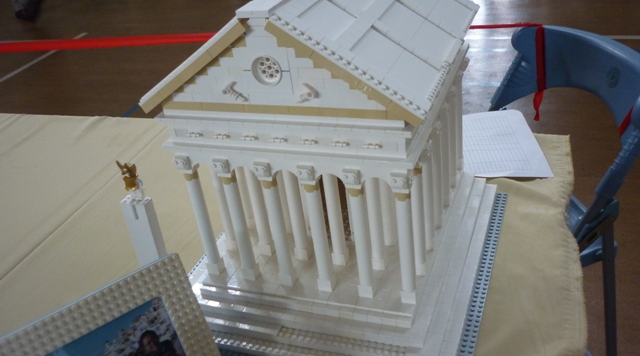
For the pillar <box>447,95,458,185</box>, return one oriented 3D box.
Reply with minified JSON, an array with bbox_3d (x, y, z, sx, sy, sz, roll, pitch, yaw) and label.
[{"bbox_3d":[0.173,-0.052,0.809,0.017,0.140,0.017,4,32,22],"label":"pillar"}]

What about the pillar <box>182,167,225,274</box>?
[{"bbox_3d":[-0.134,0.053,0.709,0.017,0.140,0.017,4,32,22],"label":"pillar"}]

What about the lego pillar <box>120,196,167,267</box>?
[{"bbox_3d":[-0.211,0.089,0.759,0.032,0.141,0.016,3,31,19],"label":"lego pillar"}]

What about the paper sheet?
[{"bbox_3d":[0.256,-0.064,1.036,0.210,0.010,0.258,-4,30,8],"label":"paper sheet"}]

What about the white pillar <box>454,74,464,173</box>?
[{"bbox_3d":[0.189,-0.077,0.847,0.017,0.140,0.017,4,32,22],"label":"white pillar"}]

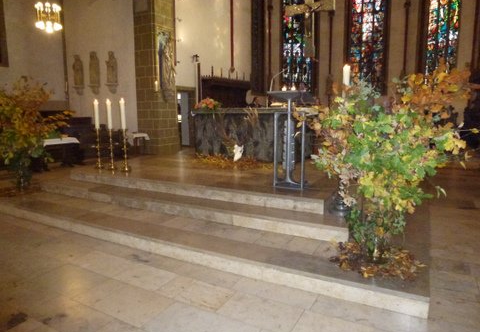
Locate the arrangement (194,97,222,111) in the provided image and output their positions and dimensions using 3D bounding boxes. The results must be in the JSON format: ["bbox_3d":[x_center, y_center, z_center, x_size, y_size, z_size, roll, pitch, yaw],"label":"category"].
[{"bbox_3d":[-0.705,-1.404,7.474,0.520,0.310,0.400,5,9,26],"label":"arrangement"}]

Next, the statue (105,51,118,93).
[{"bbox_3d":[-3.981,-2.928,10.311,0.400,1.250,0.280,5,9,26],"label":"statue"}]

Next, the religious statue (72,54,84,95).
[{"bbox_3d":[-5.322,-3.015,10.968,0.380,1.250,0.280,5,9,26],"label":"religious statue"}]

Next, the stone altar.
[{"bbox_3d":[0.281,-0.736,7.506,2.600,1.060,1.120,5,9,26],"label":"stone altar"}]

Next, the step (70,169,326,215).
[{"bbox_3d":[-0.820,0.281,4.707,4.060,0.157,0.380,5,9,26],"label":"step"}]

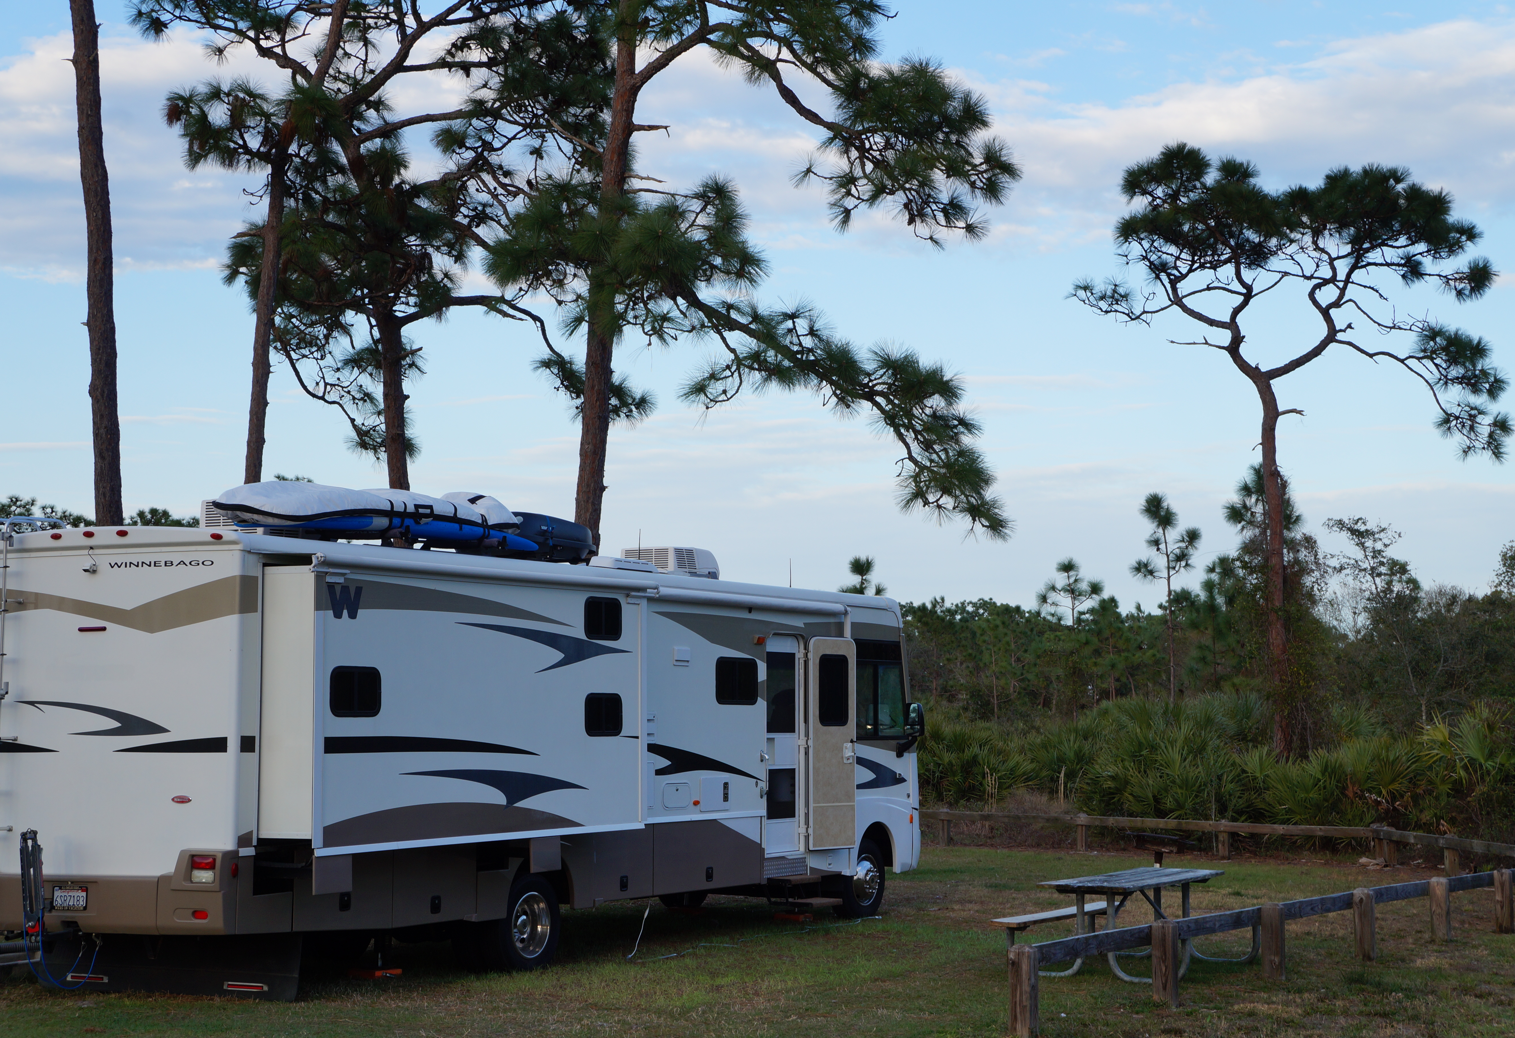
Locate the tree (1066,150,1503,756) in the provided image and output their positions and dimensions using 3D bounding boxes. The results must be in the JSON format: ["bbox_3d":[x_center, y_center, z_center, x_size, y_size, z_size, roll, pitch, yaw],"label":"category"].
[{"bbox_3d":[9.540,-0.620,40.200,7.750,12.400,6.500,0,-5,0],"label":"tree"}]

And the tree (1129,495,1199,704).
[{"bbox_3d":[8.470,2.710,46.950,1.500,6.600,1.400,0,-5,0],"label":"tree"}]

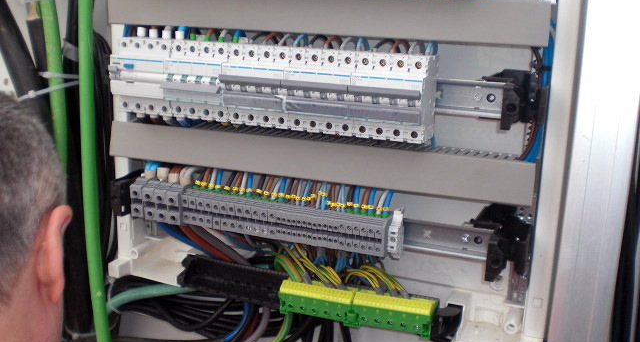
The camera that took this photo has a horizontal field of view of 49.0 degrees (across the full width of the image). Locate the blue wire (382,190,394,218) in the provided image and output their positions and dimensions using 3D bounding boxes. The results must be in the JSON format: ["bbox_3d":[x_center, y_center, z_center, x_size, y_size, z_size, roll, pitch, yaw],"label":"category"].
[{"bbox_3d":[0.071,0.033,0.719,0.007,0.031,0.008,18,17,19],"label":"blue wire"}]

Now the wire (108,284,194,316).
[{"bbox_3d":[-0.214,0.162,0.894,0.123,0.041,0.028,7,13,21],"label":"wire"}]

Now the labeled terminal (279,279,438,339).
[{"bbox_3d":[0.038,0.145,0.759,0.170,0.033,0.031,5,12,22],"label":"labeled terminal"}]

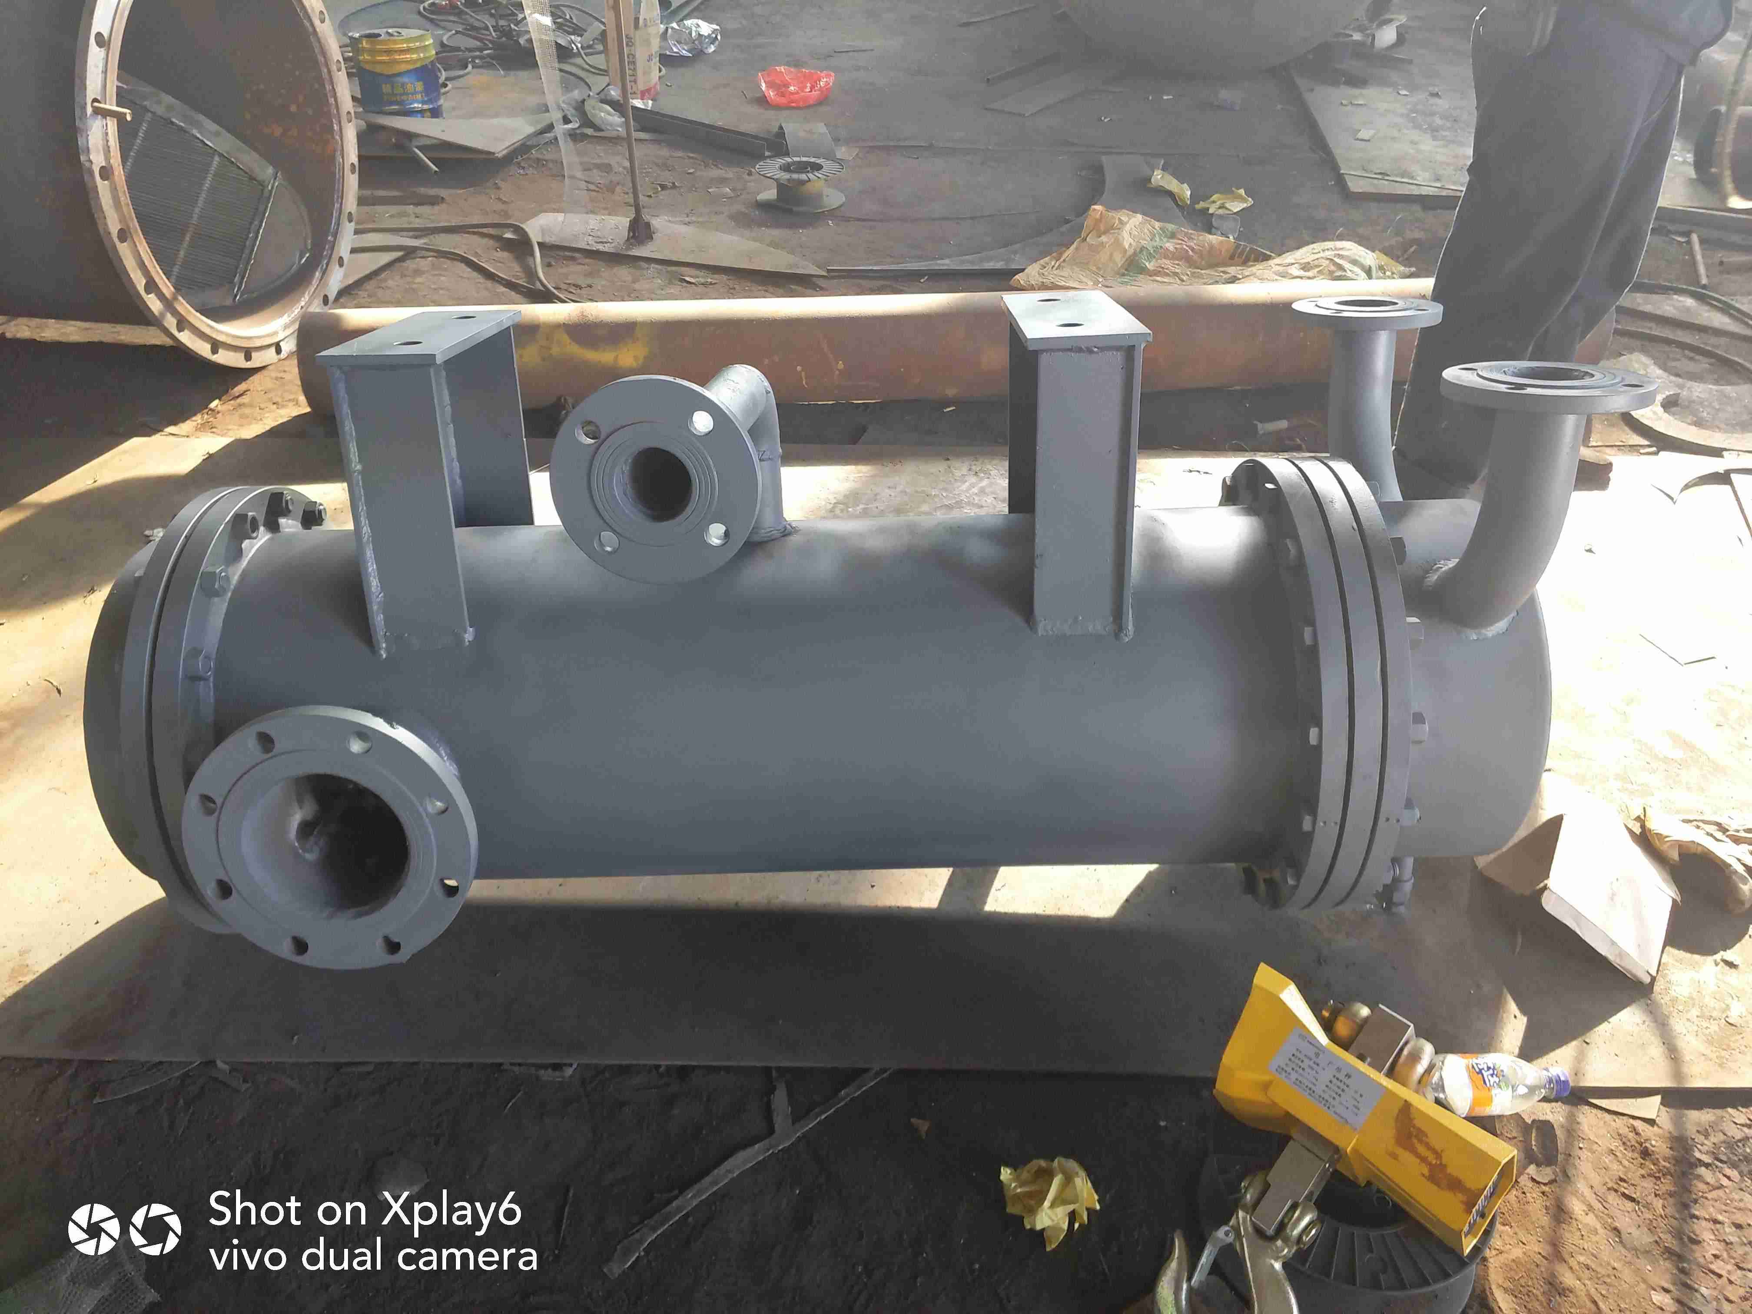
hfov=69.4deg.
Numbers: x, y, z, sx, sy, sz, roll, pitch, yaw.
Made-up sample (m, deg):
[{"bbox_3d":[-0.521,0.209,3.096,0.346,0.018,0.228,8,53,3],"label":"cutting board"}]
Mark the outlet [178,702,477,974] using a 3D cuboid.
[{"bbox_3d":[-0.531,0.161,1.290,0.285,0.285,0.135,-1,22,0],"label":"outlet"}]

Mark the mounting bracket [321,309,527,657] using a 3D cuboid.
[{"bbox_3d":[-0.467,-0.204,1.391,0.117,0.302,0.318,-1,22,1],"label":"mounting bracket"}]

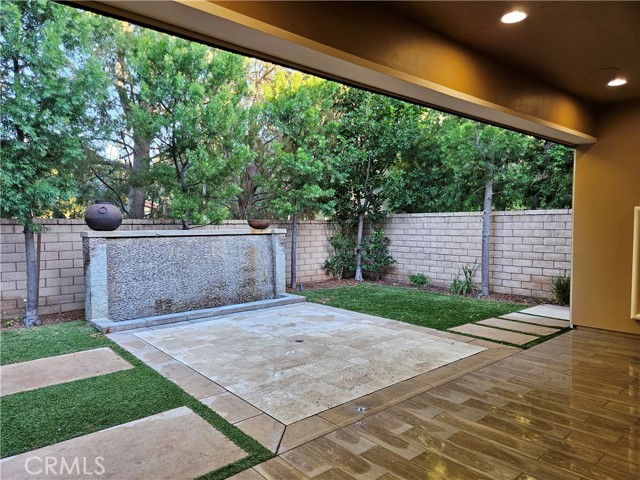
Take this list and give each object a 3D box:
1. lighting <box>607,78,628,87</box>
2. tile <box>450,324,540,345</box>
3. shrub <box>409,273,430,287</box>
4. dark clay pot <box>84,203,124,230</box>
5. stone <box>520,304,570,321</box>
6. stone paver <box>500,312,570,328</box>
[{"bbox_3d":[3.368,-1.801,4.821,0.180,0.040,0.180,-2,3,-40],"label":"lighting"},{"bbox_3d":[2.389,1.324,5.894,0.588,0.050,1.040,-2,3,-40],"label":"tile"},{"bbox_3d":[2.502,0.948,10.691,0.430,0.360,0.470,0,2,0],"label":"shrub"},{"bbox_3d":[-3.454,-0.377,6.797,0.536,0.476,0.536,-2,3,-40],"label":"dark clay pot"},{"bbox_3d":[4.136,1.266,7.268,1.064,0.050,1.018,-2,3,-40],"label":"stone"},{"bbox_3d":[3.447,1.290,6.711,0.540,0.050,1.006,-2,3,-40],"label":"stone paver"}]

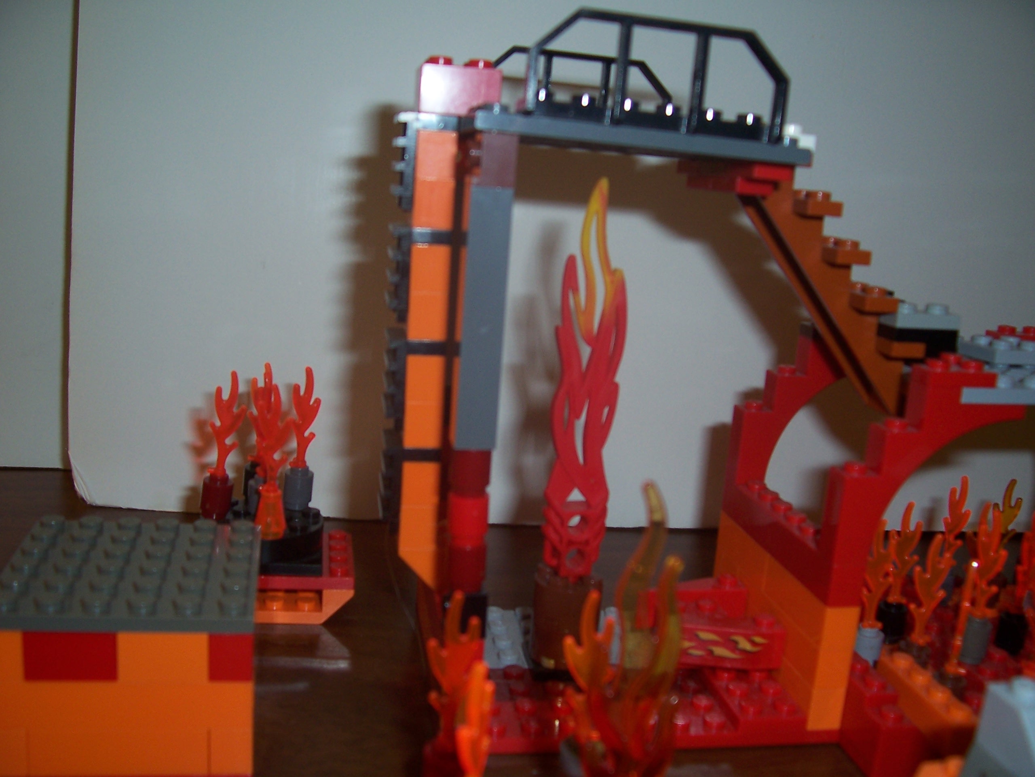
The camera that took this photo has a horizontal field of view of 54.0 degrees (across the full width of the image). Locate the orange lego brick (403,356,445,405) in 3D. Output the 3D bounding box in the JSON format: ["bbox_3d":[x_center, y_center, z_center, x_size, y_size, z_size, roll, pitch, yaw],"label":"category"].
[{"bbox_3d":[-0.020,-0.003,0.213,0.008,0.010,0.010,2,11,-10],"label":"orange lego brick"}]

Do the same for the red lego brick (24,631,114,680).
[{"bbox_3d":[-0.079,0.046,0.181,0.016,0.010,0.010,2,12,-13],"label":"red lego brick"}]

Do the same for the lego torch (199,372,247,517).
[{"bbox_3d":[-0.076,0.014,0.260,0.012,0.038,0.008,0,13,-16],"label":"lego torch"}]

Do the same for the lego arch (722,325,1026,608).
[{"bbox_3d":[0.082,0.016,0.245,0.040,0.050,0.064,2,12,-9],"label":"lego arch"}]

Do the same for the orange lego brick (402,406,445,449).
[{"bbox_3d":[-0.020,0.007,0.215,0.008,0.010,0.010,2,11,-10],"label":"orange lego brick"}]

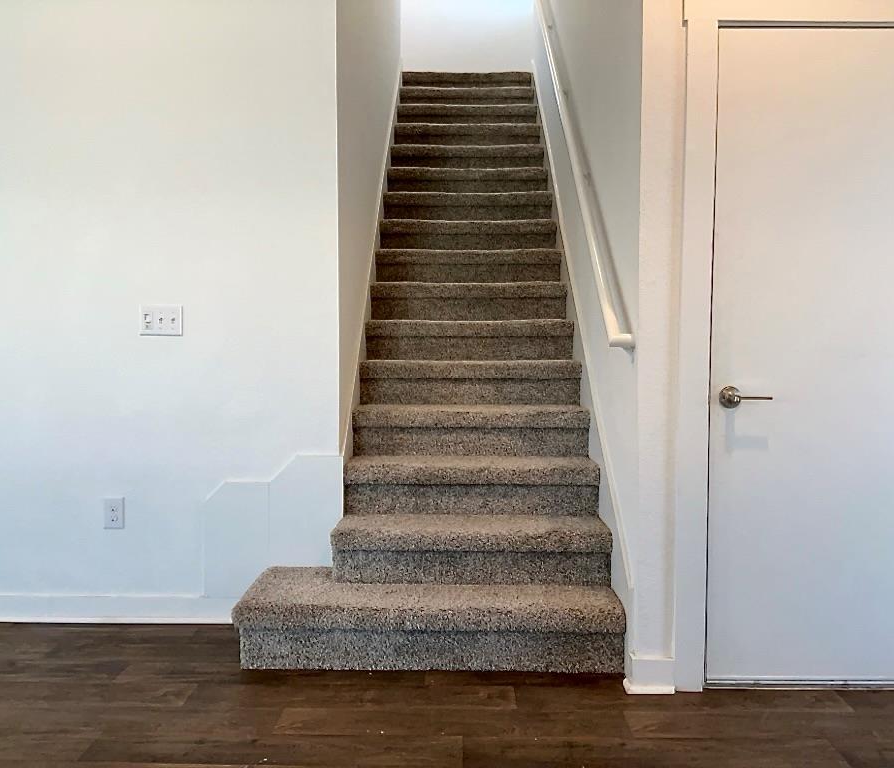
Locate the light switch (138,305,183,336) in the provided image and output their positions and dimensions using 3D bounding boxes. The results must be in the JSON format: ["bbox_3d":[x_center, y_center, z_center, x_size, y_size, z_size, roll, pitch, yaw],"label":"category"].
[{"bbox_3d":[-1.074,-0.239,2.999,0.162,0.115,0.011,0,3,1],"label":"light switch"}]

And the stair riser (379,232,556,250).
[{"bbox_3d":[0.122,-0.790,4.493,0.965,0.125,0.030,0,5,1],"label":"stair riser"}]

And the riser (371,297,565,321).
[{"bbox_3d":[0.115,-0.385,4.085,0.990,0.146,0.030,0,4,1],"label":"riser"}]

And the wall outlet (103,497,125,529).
[{"bbox_3d":[-1.267,0.493,3.044,0.071,0.115,0.009,0,3,1],"label":"wall outlet"}]

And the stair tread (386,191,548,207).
[{"bbox_3d":[0.129,-1.104,4.877,0.995,0.068,0.275,0,4,1],"label":"stair tread"}]

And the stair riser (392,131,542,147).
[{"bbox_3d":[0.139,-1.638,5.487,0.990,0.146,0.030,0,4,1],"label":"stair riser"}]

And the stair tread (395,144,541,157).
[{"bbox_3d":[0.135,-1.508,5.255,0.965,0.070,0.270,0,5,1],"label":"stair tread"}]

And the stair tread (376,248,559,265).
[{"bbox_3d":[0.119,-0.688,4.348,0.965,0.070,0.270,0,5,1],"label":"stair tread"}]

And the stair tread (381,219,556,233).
[{"bbox_3d":[0.123,-0.889,4.564,0.983,0.078,0.261,0,3,1],"label":"stair tread"}]

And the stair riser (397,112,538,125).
[{"bbox_3d":[0.141,-1.815,5.617,0.983,0.115,0.025,0,3,1],"label":"stair riser"}]

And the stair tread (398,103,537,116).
[{"bbox_3d":[0.145,-1.939,5.811,0.995,0.068,0.275,0,4,1],"label":"stair tread"}]

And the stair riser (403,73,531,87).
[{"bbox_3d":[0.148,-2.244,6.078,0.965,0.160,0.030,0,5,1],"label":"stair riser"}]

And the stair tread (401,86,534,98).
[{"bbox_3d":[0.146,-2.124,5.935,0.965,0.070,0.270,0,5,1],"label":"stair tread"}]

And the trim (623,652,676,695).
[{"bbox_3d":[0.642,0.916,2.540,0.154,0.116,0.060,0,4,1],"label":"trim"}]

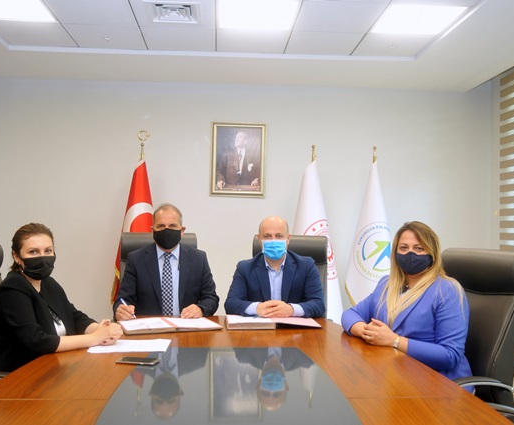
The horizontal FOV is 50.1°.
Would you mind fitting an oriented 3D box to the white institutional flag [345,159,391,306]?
[{"bbox_3d":[1.134,0.285,5.399,0.530,1.625,0.270,1,-1,-4],"label":"white institutional flag"}]

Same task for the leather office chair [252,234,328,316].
[{"bbox_3d":[0.234,0.737,3.283,0.620,1.184,0.700,1,-1,-6],"label":"leather office chair"}]

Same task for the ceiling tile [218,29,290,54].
[{"bbox_3d":[-0.037,-1.438,4.612,0.600,0.020,0.590,1,-1,-3],"label":"ceiling tile"}]

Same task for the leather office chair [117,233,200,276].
[{"bbox_3d":[-0.608,0.721,3.233,0.620,1.194,0.700,1,-1,-6],"label":"leather office chair"}]

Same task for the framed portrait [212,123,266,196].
[{"bbox_3d":[-0.198,-0.555,5.865,0.580,0.780,0.040,1,-1,-3],"label":"framed portrait"}]

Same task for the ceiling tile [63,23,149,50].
[{"bbox_3d":[-1.235,-1.455,4.540,0.600,0.020,0.590,1,-1,-3],"label":"ceiling tile"}]

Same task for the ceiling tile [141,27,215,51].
[{"bbox_3d":[-0.636,-1.446,4.576,0.600,0.020,0.590,1,-1,-3],"label":"ceiling tile"}]

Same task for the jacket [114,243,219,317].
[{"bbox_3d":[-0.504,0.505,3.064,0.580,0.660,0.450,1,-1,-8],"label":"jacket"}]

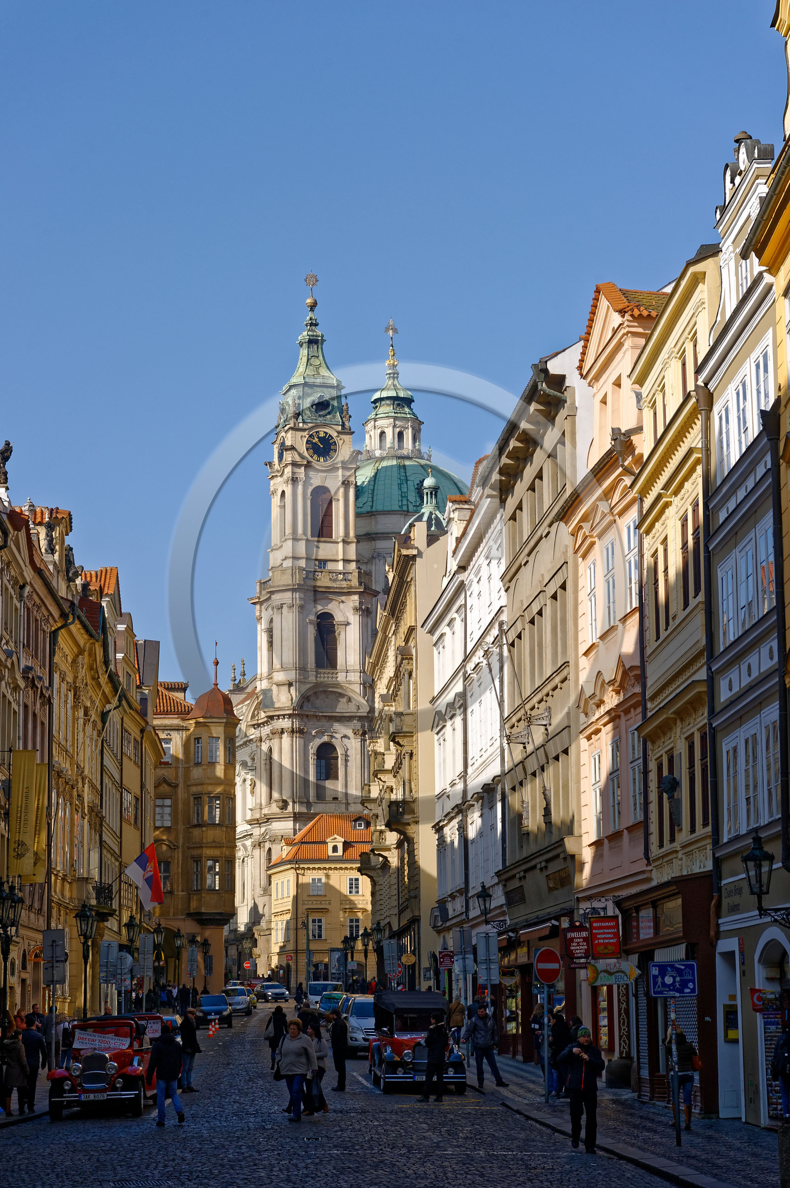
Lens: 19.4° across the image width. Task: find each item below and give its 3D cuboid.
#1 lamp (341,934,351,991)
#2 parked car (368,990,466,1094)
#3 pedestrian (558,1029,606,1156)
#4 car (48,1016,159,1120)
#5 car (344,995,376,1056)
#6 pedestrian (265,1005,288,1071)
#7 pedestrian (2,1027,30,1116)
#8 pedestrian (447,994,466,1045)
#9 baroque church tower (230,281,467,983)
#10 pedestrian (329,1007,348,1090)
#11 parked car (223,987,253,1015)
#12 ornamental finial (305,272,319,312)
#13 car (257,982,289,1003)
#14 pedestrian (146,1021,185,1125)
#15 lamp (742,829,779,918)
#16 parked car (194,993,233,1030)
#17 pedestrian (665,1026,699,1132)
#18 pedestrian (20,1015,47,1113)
[{"bbox_3d":[-3.046,23.394,143.000,0.520,4.483,0.520,0,-10,-3],"label":"lamp"},{"bbox_3d":[0.429,9.671,49.982,1.760,2.040,4.600,0,-10,-4],"label":"parked car"},{"bbox_3d":[2.682,7.114,33.200,0.660,1.783,0.450,0,-10,-2],"label":"pedestrian"},{"bbox_3d":[-5.545,9.116,44.734,1.730,1.820,4.400,0,-10,-1],"label":"car"},{"bbox_3d":[-0.590,13.160,70.360,1.920,1.800,4.750,0,-10,-4],"label":"car"},{"bbox_3d":[-3.138,11.733,61.000,0.580,1.686,0.420,0,-10,-3],"label":"pedestrian"},{"bbox_3d":[-7.167,9.025,43.644,0.420,1.600,0.500,9,-14,-44],"label":"pedestrian"},{"bbox_3d":[1.897,13.258,71.500,0.540,1.654,0.380,1,-10,-5],"label":"pedestrian"},{"bbox_3d":[-6.246,5.979,264.501,27.000,77.500,31.000,2,-11,-14],"label":"baroque church tower"},{"bbox_3d":[-1.208,9.653,49.053,0.420,1.720,0.460,0,-10,-6],"label":"pedestrian"},{"bbox_3d":[-8.733,22.243,126.206,1.760,1.500,4.200,0,-10,-2],"label":"parked car"},{"bbox_3d":[-9.244,-33.309,255.383,1.500,4.250,1.250,2,-11,-11],"label":"ornamental finial"},{"bbox_3d":[-9.390,30.071,174.381,1.810,1.470,4.700,2,-11,-14],"label":"car"},{"bbox_3d":[-3.869,8.077,38.953,0.620,1.720,0.500,2,-11,-14],"label":"pedestrian"},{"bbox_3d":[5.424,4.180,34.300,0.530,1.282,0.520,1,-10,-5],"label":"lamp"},{"bbox_3d":[-8.276,19.097,105.572,1.650,1.430,3.950,0,-10,-4],"label":"parked car"},{"bbox_3d":[4.610,7.758,37.000,0.540,1.624,0.420,1,-10,-8],"label":"pedestrian"},{"bbox_3d":[-6.522,8.487,41.753,0.460,1.720,0.340,-3,-10,11],"label":"pedestrian"}]

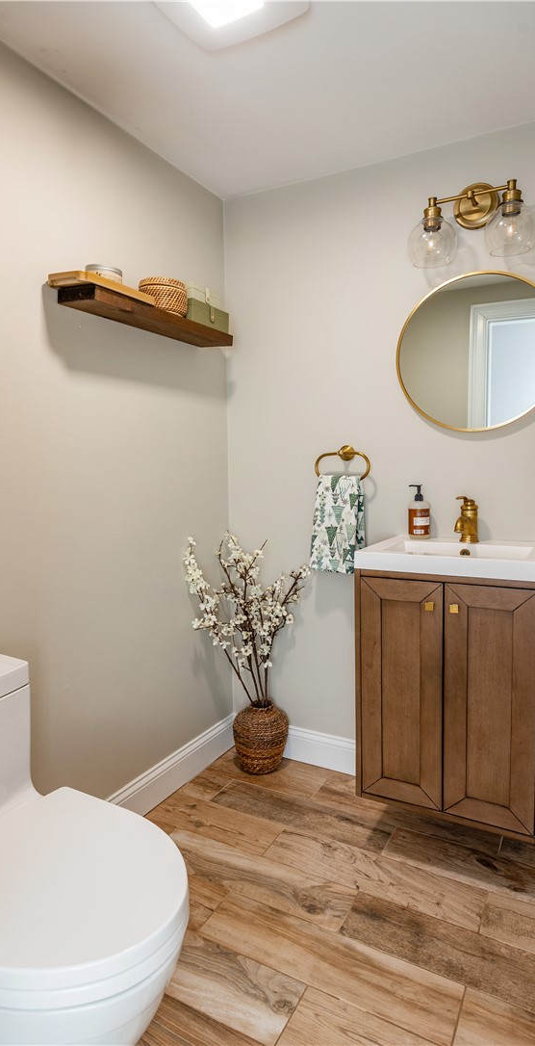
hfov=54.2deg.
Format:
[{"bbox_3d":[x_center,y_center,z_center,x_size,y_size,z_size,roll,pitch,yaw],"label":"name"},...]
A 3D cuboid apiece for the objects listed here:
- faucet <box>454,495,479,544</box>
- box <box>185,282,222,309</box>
[{"bbox_3d":[0.622,-0.009,1.631,0.062,0.152,0.165,1,5,31],"label":"faucet"},{"bbox_3d":[-0.254,-0.789,1.867,0.095,0.060,0.155,1,5,30],"label":"box"}]

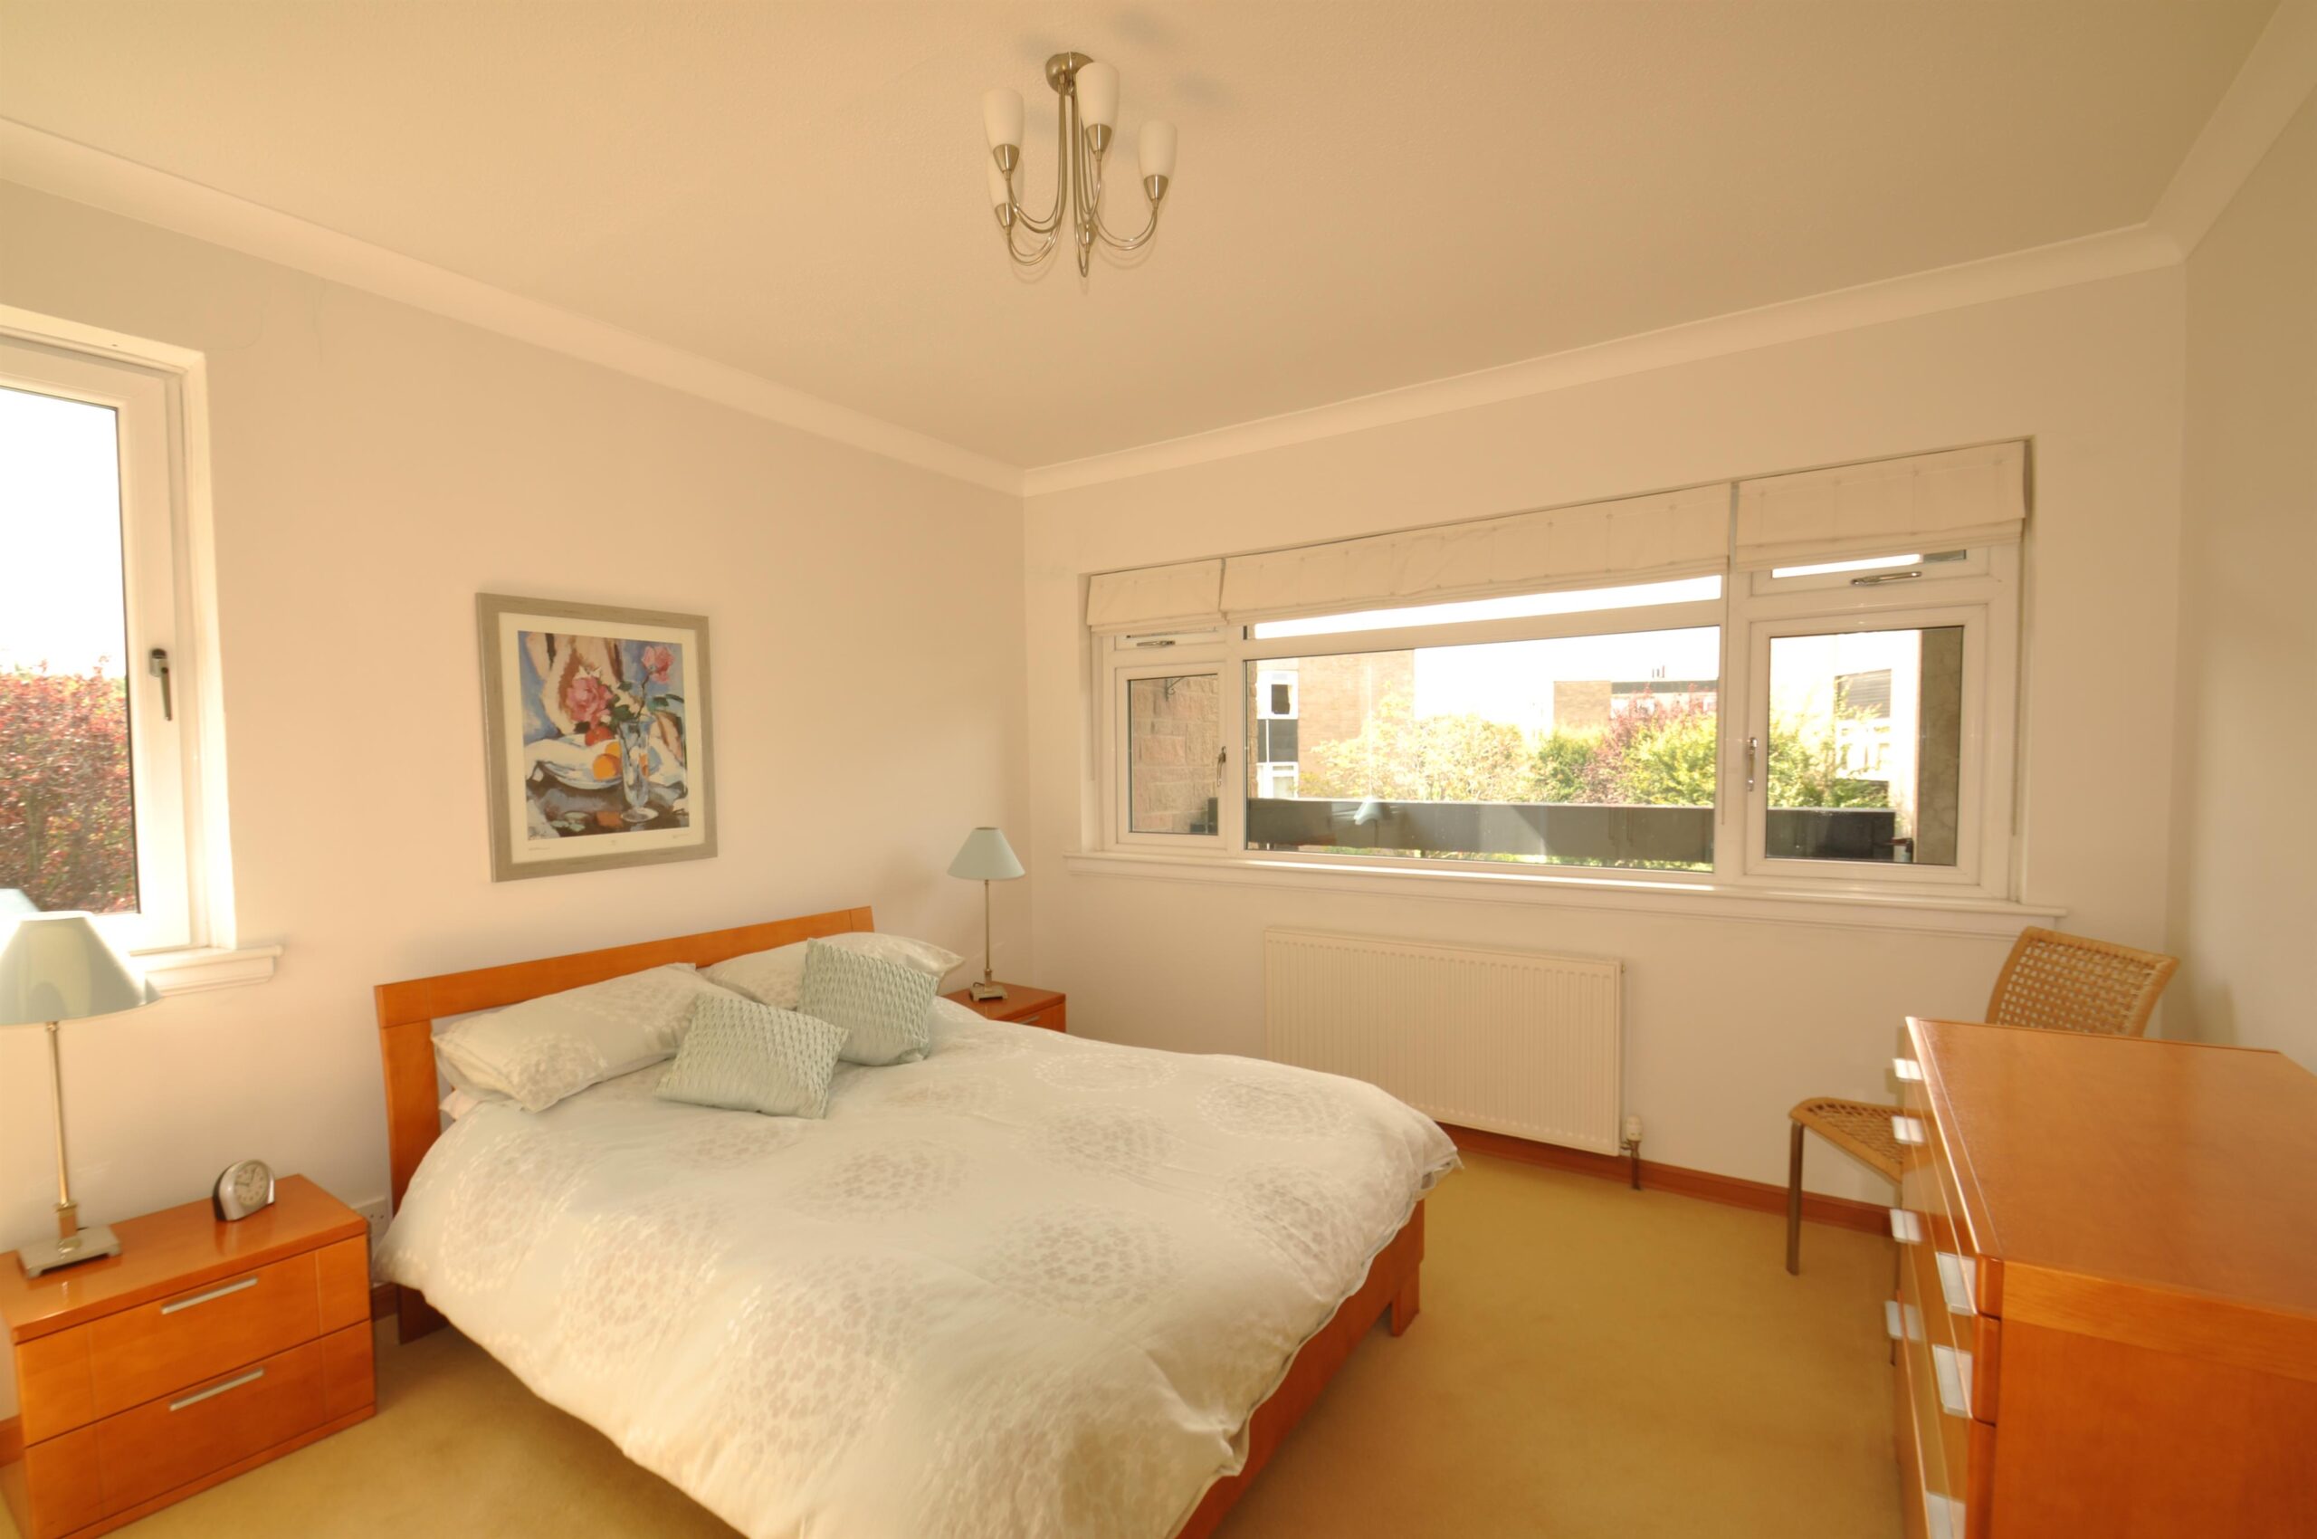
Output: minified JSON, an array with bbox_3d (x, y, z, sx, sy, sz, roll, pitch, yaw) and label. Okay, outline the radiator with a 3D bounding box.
[{"bbox_3d":[0.936,0.889,3.328,1.213,0.594,0.084,0,2,33],"label":"radiator"}]

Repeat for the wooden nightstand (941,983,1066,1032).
[{"bbox_3d":[-0.684,1.138,3.756,0.426,0.441,0.495,0,2,33],"label":"wooden nightstand"}]

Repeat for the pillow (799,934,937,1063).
[{"bbox_3d":[-0.857,0.690,2.823,0.386,0.129,0.366,21,32,-19],"label":"pillow"}]

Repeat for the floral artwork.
[{"bbox_3d":[-1.593,-0.090,2.803,0.030,0.756,0.641,0,2,33],"label":"floral artwork"}]

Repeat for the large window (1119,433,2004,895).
[{"bbox_3d":[0.995,-0.240,3.370,3.036,1.214,0.119,0,2,33],"label":"large window"}]

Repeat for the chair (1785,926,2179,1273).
[{"bbox_3d":[1.973,0.895,2.368,0.604,0.920,0.445,-1,2,4],"label":"chair"}]

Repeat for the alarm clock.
[{"bbox_3d":[-1.986,0.900,2.103,0.059,0.114,0.094,0,2,27],"label":"alarm clock"}]

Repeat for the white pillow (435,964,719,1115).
[{"bbox_3d":[-1.428,0.683,2.532,0.406,0.158,0.673,27,16,29],"label":"white pillow"}]

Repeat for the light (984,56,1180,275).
[{"bbox_3d":[-0.154,-1.069,1.707,0.356,0.332,0.356,-1,2,0],"label":"light"}]

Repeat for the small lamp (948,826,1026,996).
[{"bbox_3d":[-0.702,0.579,3.881,0.292,0.671,0.292,-1,2,0],"label":"small lamp"}]

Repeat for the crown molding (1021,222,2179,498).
[{"bbox_3d":[0.912,-1.258,3.289,3.662,0.084,0.084,0,2,33],"label":"crown molding"}]

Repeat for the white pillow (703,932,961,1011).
[{"bbox_3d":[-1.026,0.665,3.109,0.416,0.158,0.683,27,16,29],"label":"white pillow"}]

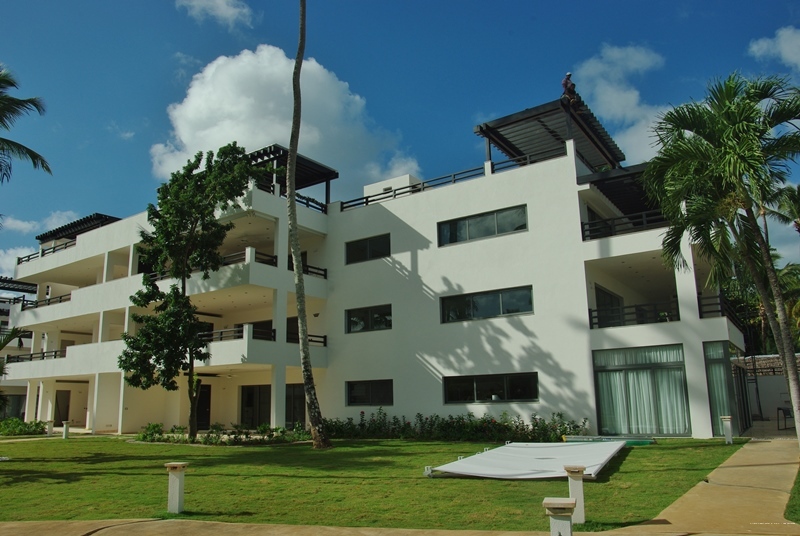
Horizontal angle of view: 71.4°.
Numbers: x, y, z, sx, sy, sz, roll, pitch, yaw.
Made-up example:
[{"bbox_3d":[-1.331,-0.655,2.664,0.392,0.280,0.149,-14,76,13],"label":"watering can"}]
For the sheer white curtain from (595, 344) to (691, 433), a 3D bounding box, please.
[{"bbox_3d":[7.921,4.061,18.236,2.750,2.750,0.150,-10,-16,32],"label":"sheer white curtain"}]

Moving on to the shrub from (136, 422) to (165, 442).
[{"bbox_3d":[-10.000,6.593,22.300,0.950,0.780,0.850,-10,-16,32],"label":"shrub"}]

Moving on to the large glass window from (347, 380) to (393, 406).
[{"bbox_3d":[-1.342,5.606,24.873,2.700,1.102,0.160,-10,-15,34],"label":"large glass window"}]

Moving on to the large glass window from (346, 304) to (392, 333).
[{"bbox_3d":[-1.367,2.291,24.802,2.551,1.073,0.140,-10,-16,32],"label":"large glass window"}]

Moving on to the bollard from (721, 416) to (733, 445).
[{"bbox_3d":[9.176,4.555,15.606,0.270,0.750,0.270,-10,-16,32],"label":"bollard"}]

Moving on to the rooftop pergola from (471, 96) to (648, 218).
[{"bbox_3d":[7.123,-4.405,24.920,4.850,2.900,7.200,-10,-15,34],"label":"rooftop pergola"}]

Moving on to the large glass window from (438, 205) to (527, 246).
[{"bbox_3d":[3.297,-1.645,22.532,3.939,1.068,0.140,-10,-16,32],"label":"large glass window"}]

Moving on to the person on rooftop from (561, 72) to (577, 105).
[{"bbox_3d":[6.329,-6.743,20.900,0.500,1.100,0.500,-10,-16,32],"label":"person on rooftop"}]

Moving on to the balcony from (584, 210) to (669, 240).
[{"bbox_3d":[7.931,-1.539,19.662,3.000,0.790,0.120,-10,-15,34],"label":"balcony"}]

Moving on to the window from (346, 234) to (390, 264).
[{"bbox_3d":[-1.422,-0.830,25.556,2.551,1.068,0.140,-10,-16,32],"label":"window"}]

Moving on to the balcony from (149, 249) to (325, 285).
[{"bbox_3d":[-8.287,0.927,27.752,8.250,1.570,4.800,-10,-15,34],"label":"balcony"}]

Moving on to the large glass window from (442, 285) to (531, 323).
[{"bbox_3d":[3.353,1.476,21.778,3.939,1.073,0.140,-10,-16,32],"label":"large glass window"}]

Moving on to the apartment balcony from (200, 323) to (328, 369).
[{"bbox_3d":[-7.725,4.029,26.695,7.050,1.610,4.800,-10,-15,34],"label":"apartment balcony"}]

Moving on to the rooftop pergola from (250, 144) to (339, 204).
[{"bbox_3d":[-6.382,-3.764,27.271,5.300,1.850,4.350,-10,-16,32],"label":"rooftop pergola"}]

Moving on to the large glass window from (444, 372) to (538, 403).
[{"bbox_3d":[3.485,4.721,21.589,4.030,1.110,0.160,-10,-15,34],"label":"large glass window"}]

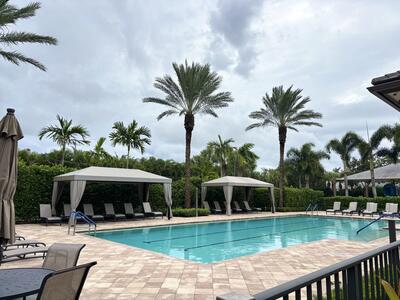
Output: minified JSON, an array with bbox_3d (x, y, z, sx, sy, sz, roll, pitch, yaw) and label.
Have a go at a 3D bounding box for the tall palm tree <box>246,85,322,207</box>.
[{"bbox_3d":[8.572,-0.484,31.229,7.600,13.400,7.600,8,-11,-41],"label":"tall palm tree"}]

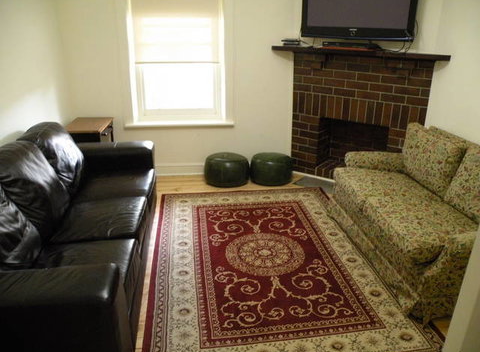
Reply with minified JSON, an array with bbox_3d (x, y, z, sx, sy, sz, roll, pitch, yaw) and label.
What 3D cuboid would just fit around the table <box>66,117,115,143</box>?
[{"bbox_3d":[-1.499,-0.185,3.792,0.390,0.680,0.590,-1,22,-4],"label":"table"}]

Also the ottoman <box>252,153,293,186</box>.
[{"bbox_3d":[0.349,-0.096,4.152,0.465,0.270,0.465,-2,22,-6],"label":"ottoman"}]

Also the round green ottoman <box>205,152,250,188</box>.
[{"bbox_3d":[-0.146,-0.084,4.104,0.483,0.278,0.483,-2,22,-6],"label":"round green ottoman"}]

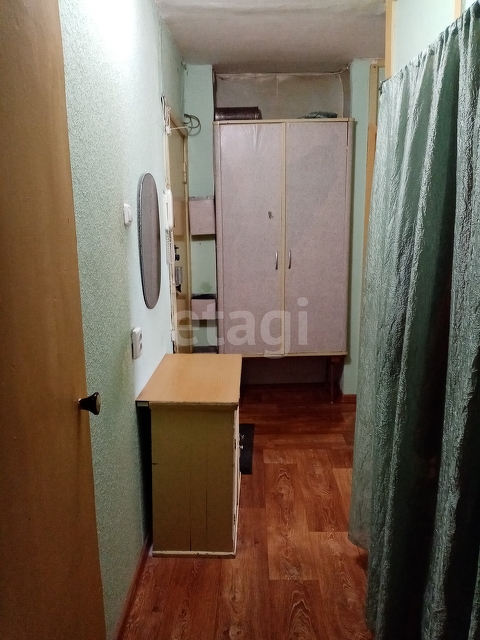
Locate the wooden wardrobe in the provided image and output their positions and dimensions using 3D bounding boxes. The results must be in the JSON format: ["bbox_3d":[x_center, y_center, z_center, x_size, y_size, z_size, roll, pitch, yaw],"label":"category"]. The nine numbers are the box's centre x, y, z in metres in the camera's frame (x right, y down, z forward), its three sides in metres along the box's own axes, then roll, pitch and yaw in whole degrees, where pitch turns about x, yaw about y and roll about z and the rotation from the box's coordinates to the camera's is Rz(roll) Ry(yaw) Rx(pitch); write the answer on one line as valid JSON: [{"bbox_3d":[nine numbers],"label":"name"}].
[{"bbox_3d":[0.323,-0.606,3.758,0.977,1.744,0.420,0,11,1],"label":"wooden wardrobe"}]

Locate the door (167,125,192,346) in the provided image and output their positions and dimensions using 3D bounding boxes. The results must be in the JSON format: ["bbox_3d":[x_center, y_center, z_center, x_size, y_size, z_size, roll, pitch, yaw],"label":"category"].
[{"bbox_3d":[-0.405,-0.234,3.291,0.075,2.008,0.821,0,11,1],"label":"door"}]

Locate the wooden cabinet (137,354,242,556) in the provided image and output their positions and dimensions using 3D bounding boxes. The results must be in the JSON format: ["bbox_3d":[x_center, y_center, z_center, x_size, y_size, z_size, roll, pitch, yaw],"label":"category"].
[{"bbox_3d":[-0.198,0.607,2.357,0.428,0.698,0.759,0,11,1],"label":"wooden cabinet"}]

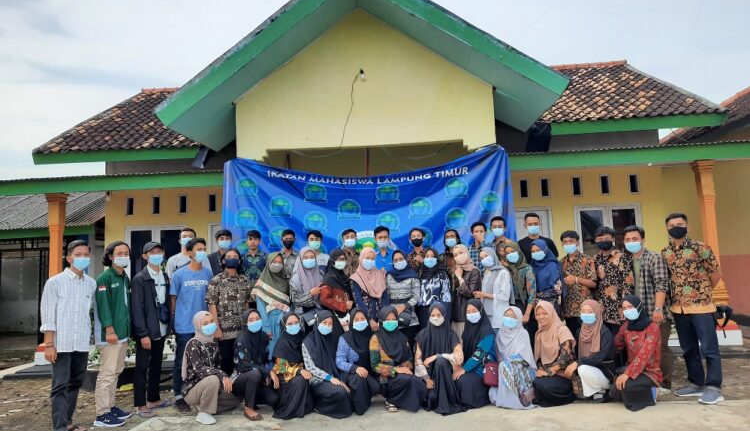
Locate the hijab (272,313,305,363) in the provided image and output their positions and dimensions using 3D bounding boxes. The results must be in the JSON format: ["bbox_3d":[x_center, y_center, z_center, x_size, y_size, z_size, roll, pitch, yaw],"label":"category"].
[{"bbox_3d":[-0.830,1.171,5.200,0.330,0.470,0.330,-2,-4,-8],"label":"hijab"}]

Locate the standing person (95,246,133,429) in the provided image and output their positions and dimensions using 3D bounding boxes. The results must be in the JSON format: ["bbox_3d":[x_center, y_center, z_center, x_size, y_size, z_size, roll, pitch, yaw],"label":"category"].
[{"bbox_3d":[-2.365,1.077,4.937,0.310,1.680,0.410,-5,-5,34],"label":"standing person"}]

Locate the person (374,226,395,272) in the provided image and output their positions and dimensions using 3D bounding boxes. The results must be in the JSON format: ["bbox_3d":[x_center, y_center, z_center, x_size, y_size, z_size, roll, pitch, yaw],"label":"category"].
[{"bbox_3d":[0.133,0.968,6.338,0.460,1.670,0.300,-2,-4,0],"label":"person"}]

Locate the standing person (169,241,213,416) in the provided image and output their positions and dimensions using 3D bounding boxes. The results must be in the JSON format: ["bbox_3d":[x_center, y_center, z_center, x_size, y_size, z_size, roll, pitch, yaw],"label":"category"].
[{"bbox_3d":[-1.936,1.101,5.677,0.460,1.746,0.340,3,-8,-42],"label":"standing person"}]

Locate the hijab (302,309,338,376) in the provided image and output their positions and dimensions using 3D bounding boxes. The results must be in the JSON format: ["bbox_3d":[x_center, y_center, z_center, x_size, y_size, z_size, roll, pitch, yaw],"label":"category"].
[{"bbox_3d":[-0.533,1.249,5.299,0.370,0.655,0.310,-1,-6,-14],"label":"hijab"}]

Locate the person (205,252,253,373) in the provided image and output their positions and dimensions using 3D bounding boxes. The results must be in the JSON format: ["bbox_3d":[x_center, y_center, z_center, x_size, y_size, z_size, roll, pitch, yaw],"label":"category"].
[{"bbox_3d":[-1.541,1.159,5.704,0.500,1.594,0.320,0,-7,-18],"label":"person"}]

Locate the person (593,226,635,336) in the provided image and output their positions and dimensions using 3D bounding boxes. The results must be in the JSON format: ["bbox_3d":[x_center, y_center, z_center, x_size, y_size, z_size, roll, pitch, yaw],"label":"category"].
[{"bbox_3d":[2.454,0.946,5.521,0.470,1.653,0.300,-6,-7,32],"label":"person"}]

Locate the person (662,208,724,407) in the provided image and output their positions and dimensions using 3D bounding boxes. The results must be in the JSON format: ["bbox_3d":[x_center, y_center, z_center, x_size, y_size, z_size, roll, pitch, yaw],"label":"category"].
[{"bbox_3d":[3.007,0.844,5.154,0.540,1.732,0.380,-7,-8,39],"label":"person"}]

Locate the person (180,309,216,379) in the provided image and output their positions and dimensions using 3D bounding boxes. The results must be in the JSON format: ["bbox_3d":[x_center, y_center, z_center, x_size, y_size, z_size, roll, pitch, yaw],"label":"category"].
[{"bbox_3d":[-1.536,1.401,5.113,0.480,1.000,0.570,2,-6,-42],"label":"person"}]

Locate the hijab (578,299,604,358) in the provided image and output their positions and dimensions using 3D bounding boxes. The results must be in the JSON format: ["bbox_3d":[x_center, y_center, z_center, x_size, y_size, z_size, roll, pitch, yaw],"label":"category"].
[{"bbox_3d":[2.058,1.074,5.150,0.260,0.570,0.280,-6,-7,35],"label":"hijab"}]

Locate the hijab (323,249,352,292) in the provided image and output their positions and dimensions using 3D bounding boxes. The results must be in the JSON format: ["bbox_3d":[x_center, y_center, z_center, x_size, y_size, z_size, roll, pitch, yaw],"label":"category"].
[{"bbox_3d":[-0.405,0.579,5.700,0.290,0.460,0.280,0,-7,-22],"label":"hijab"}]

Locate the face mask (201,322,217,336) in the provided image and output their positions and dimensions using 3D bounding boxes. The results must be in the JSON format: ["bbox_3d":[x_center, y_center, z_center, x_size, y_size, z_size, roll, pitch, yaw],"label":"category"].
[{"bbox_3d":[-1.536,1.052,5.000,0.135,0.110,0.080,-9,-5,-37],"label":"face mask"}]

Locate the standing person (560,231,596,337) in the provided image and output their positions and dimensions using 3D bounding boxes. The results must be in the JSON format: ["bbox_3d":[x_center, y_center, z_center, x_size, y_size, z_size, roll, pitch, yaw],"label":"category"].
[{"bbox_3d":[2.141,0.986,5.673,0.460,1.632,0.320,-7,-8,36],"label":"standing person"}]

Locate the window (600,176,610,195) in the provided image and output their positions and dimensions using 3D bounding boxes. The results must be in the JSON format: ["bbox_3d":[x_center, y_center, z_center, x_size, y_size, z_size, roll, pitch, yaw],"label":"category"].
[{"bbox_3d":[3.829,-0.515,9.000,0.165,0.335,0.100,-3,-6,4],"label":"window"}]

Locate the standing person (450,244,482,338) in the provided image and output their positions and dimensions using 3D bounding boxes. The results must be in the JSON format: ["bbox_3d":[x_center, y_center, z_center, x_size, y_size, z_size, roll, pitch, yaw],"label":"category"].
[{"bbox_3d":[0.974,1.078,5.670,0.420,1.543,0.330,-6,-7,30],"label":"standing person"}]

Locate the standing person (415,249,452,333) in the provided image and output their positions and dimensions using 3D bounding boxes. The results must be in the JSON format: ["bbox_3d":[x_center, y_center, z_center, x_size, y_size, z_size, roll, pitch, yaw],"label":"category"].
[{"bbox_3d":[0.692,1.114,5.993,0.420,1.542,0.290,-3,-4,13],"label":"standing person"}]

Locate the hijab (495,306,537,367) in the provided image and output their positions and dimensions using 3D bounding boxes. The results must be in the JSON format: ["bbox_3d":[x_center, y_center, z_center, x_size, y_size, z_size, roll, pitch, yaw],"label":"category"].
[{"bbox_3d":[1.340,1.165,5.130,0.370,0.570,0.310,-4,-5,26],"label":"hijab"}]

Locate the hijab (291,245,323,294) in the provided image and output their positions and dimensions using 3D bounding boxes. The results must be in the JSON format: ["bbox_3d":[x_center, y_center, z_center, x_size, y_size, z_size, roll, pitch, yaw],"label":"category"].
[{"bbox_3d":[-0.716,0.573,5.750,0.310,0.480,0.290,-1,-6,-12],"label":"hijab"}]

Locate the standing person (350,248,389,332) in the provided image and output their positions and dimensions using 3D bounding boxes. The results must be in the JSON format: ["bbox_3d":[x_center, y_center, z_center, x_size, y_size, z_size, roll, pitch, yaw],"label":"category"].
[{"bbox_3d":[-0.033,1.127,5.992,0.450,1.568,0.310,-2,-4,-2],"label":"standing person"}]

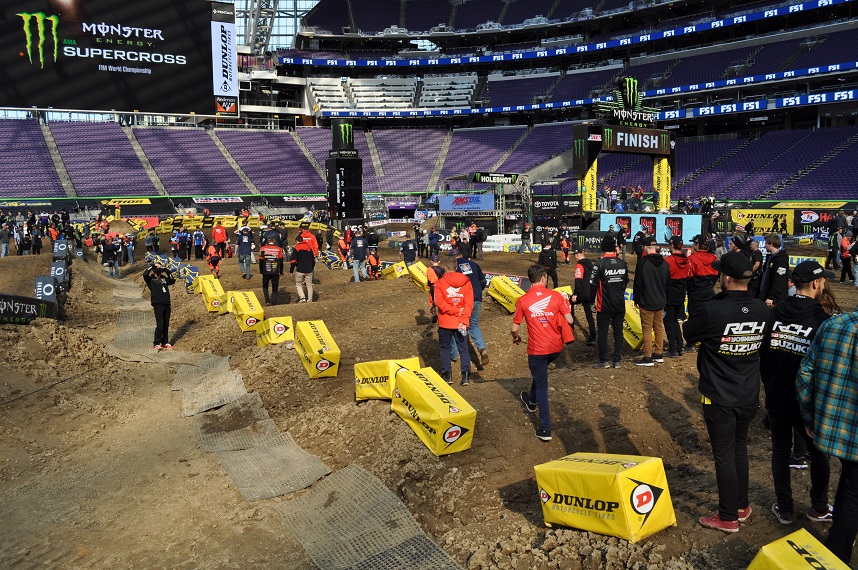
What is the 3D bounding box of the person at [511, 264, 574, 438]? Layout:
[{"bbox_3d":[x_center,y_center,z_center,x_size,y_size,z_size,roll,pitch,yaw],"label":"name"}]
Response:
[{"bbox_3d":[1.143,0.680,6.385,0.580,1.760,0.500,1,6,12],"label":"person"}]

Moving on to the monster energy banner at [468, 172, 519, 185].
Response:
[{"bbox_3d":[5.351,-8.603,52.017,5.430,0.810,0.400,-9,12,-43],"label":"monster energy banner"}]

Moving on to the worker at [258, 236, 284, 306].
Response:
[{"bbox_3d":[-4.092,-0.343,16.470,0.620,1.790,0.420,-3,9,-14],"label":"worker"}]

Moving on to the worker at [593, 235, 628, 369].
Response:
[{"bbox_3d":[2.469,0.228,8.668,0.500,1.800,0.380,-1,6,-3],"label":"worker"}]

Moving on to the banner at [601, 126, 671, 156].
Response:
[{"bbox_3d":[14.985,-10.444,46.572,7.780,1.720,0.400,-7,10,-34],"label":"banner"}]

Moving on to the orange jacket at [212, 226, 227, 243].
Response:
[{"bbox_3d":[-9.866,-2.380,30.300,0.650,0.780,0.360,-2,6,-13],"label":"orange jacket"}]

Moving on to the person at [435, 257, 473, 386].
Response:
[{"bbox_3d":[0.332,0.483,8.715,0.530,1.740,0.370,-1,6,1],"label":"person"}]

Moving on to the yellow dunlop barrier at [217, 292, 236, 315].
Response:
[{"bbox_3d":[-4.544,0.439,14.920,0.425,0.430,0.885,1,-7,-30],"label":"yellow dunlop barrier"}]

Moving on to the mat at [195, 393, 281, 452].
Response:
[{"bbox_3d":[-2.567,1.772,8.481,0.903,0.100,1.741,-11,11,-23],"label":"mat"}]

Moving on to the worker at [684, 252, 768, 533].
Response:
[{"bbox_3d":[1.927,0.689,4.164,0.530,1.800,0.380,-1,6,2],"label":"worker"}]

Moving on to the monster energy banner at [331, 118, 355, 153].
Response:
[{"bbox_3d":[-6.459,-11.164,48.000,1.200,2.350,1.200,-4,7,-34],"label":"monster energy banner"}]

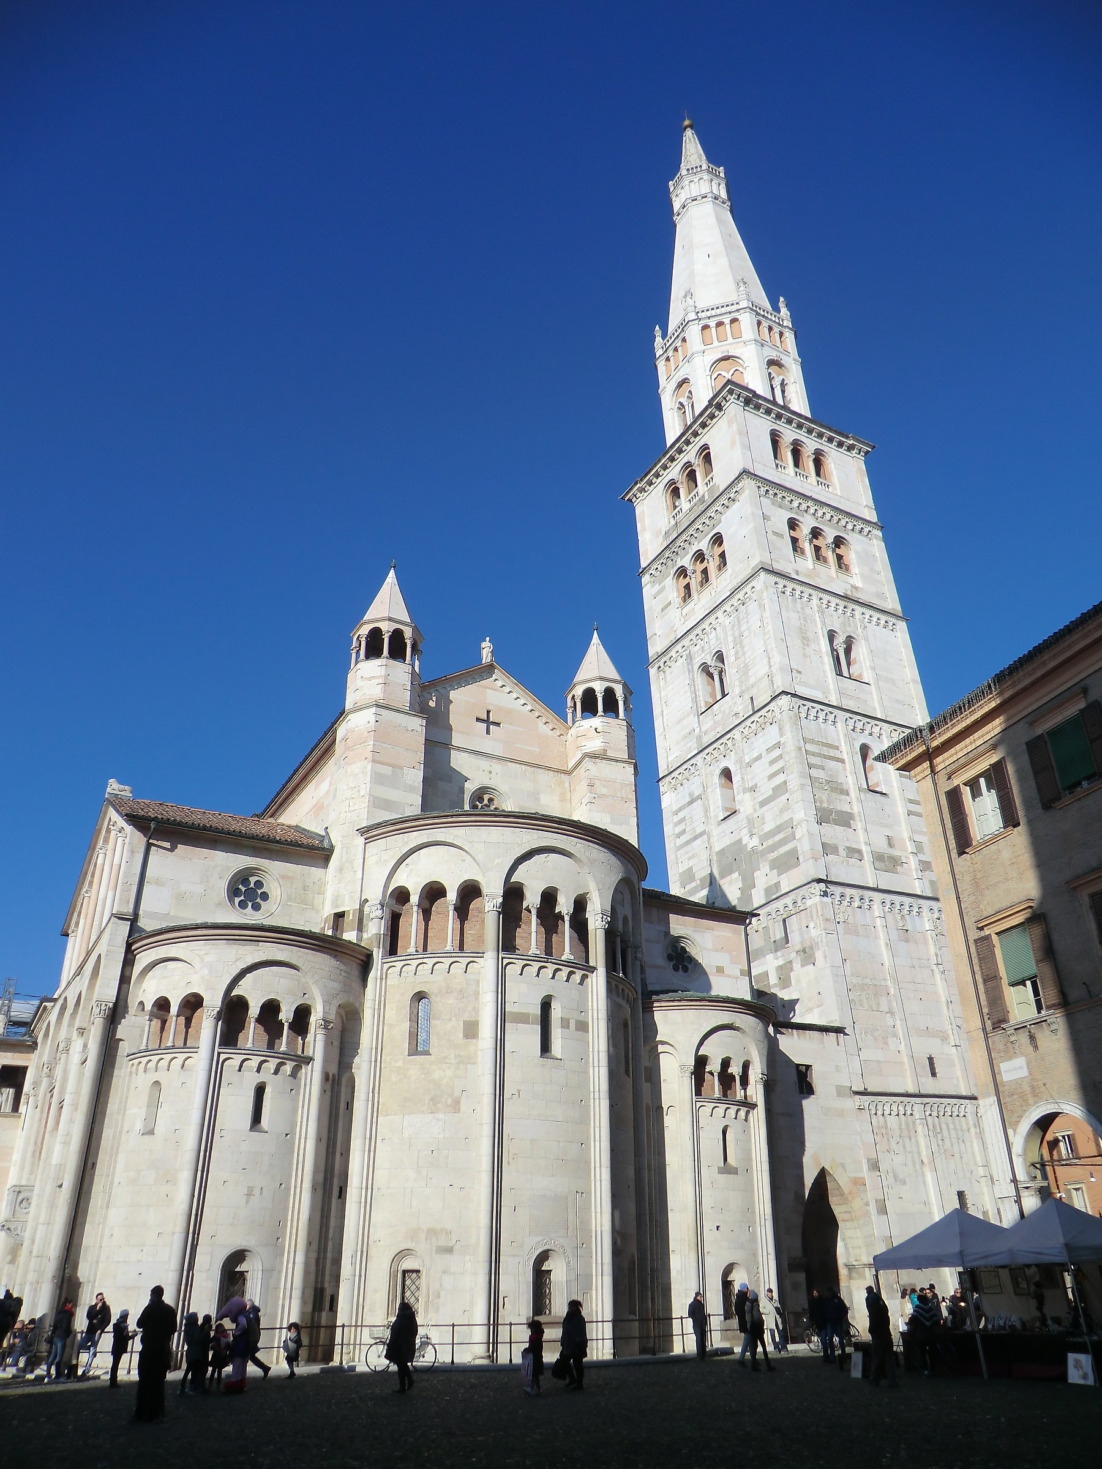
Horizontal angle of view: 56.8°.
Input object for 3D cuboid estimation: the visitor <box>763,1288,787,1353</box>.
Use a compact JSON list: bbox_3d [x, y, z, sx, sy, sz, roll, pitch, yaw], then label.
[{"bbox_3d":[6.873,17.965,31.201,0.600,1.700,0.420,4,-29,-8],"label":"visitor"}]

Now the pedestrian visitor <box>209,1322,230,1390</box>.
[{"bbox_3d":[-7.186,13.452,22.068,0.420,1.270,0.420,-24,-36,35],"label":"pedestrian visitor"}]

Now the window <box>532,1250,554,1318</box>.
[{"bbox_3d":[-0.226,15.427,28.608,0.700,1.700,0.300,12,-31,-22],"label":"window"}]

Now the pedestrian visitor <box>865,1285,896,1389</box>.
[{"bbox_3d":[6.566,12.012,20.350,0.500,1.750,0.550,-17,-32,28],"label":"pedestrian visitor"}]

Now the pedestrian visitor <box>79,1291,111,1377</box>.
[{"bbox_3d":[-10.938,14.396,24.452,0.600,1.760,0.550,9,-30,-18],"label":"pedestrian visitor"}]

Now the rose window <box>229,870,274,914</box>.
[{"bbox_3d":[-9.961,5.277,33.937,1.600,1.600,0.350,15,-32,-26],"label":"rose window"}]

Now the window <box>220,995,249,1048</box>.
[{"bbox_3d":[-9.060,8.230,29.190,0.860,1.500,0.400,8,-30,-15],"label":"window"}]

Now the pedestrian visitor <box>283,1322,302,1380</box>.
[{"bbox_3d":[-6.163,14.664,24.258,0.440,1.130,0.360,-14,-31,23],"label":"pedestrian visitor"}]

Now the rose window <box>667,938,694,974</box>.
[{"bbox_3d":[5.200,8.943,41.019,1.400,1.420,0.300,14,-31,-26],"label":"rose window"}]

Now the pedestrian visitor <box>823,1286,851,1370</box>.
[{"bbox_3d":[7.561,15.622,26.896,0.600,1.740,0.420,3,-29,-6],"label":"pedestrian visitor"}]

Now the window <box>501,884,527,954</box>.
[{"bbox_3d":[-1.226,6.054,33.480,0.880,2.400,0.400,6,-29,-12],"label":"window"}]

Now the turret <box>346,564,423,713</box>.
[{"bbox_3d":[-6.525,-3.890,40.628,2.850,7.550,2.850,14,-32,-25],"label":"turret"}]

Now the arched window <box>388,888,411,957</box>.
[{"bbox_3d":[-4.981,6.104,33.235,0.930,2.300,0.400,-13,-30,22],"label":"arched window"}]

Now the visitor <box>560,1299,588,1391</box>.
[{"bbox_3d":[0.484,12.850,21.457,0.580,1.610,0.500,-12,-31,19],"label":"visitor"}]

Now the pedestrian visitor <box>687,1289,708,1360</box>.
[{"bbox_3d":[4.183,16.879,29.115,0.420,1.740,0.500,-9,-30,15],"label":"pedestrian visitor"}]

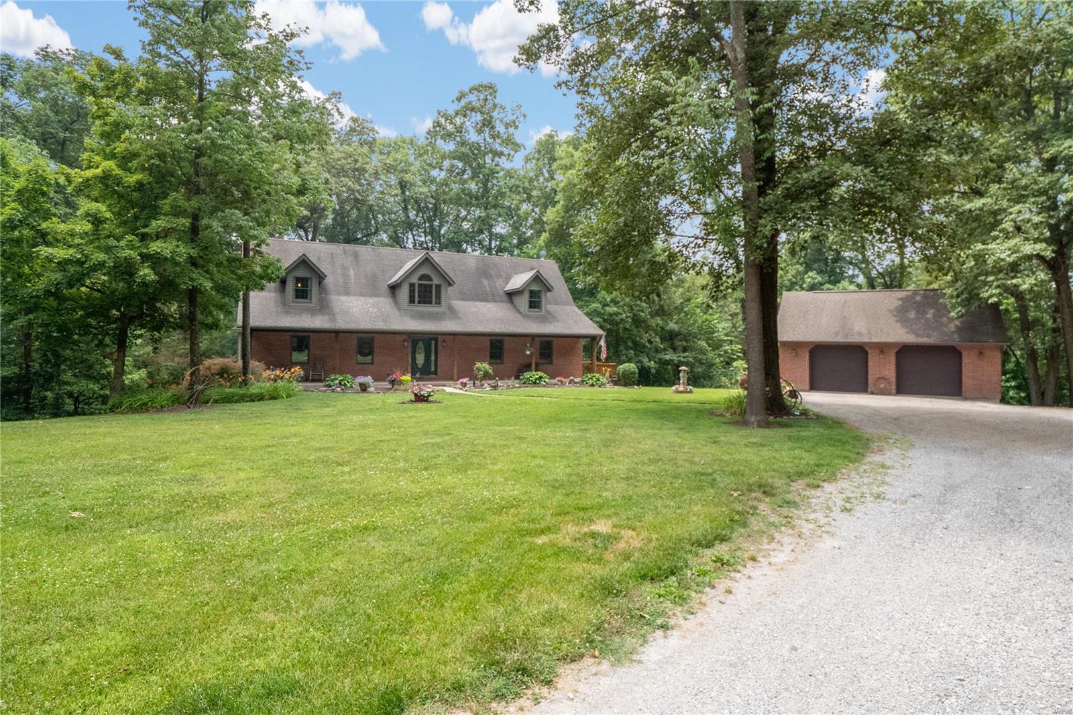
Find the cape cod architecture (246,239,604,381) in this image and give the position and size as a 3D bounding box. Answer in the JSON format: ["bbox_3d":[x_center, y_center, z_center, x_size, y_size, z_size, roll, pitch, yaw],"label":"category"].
[{"bbox_3d":[-7.066,-2.571,35.334,18.510,7.700,12.200,0,1,-24],"label":"cape cod architecture"}]

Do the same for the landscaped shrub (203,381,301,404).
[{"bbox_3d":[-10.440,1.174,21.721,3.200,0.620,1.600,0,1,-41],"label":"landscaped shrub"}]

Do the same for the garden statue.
[{"bbox_3d":[6.813,0.991,27.818,1.000,1.200,1.000,1,1,0],"label":"garden statue"}]

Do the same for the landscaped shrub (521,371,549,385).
[{"bbox_3d":[-0.101,1.050,31.319,1.520,0.780,1.400,1,1,0],"label":"landscaped shrub"}]

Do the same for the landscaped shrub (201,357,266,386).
[{"bbox_3d":[-12.332,0.641,24.212,2.450,1.350,2.000,0,1,-27],"label":"landscaped shrub"}]

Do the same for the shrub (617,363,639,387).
[{"bbox_3d":[4.888,0.903,31.816,1.160,1.270,1.160,1,1,0],"label":"shrub"}]

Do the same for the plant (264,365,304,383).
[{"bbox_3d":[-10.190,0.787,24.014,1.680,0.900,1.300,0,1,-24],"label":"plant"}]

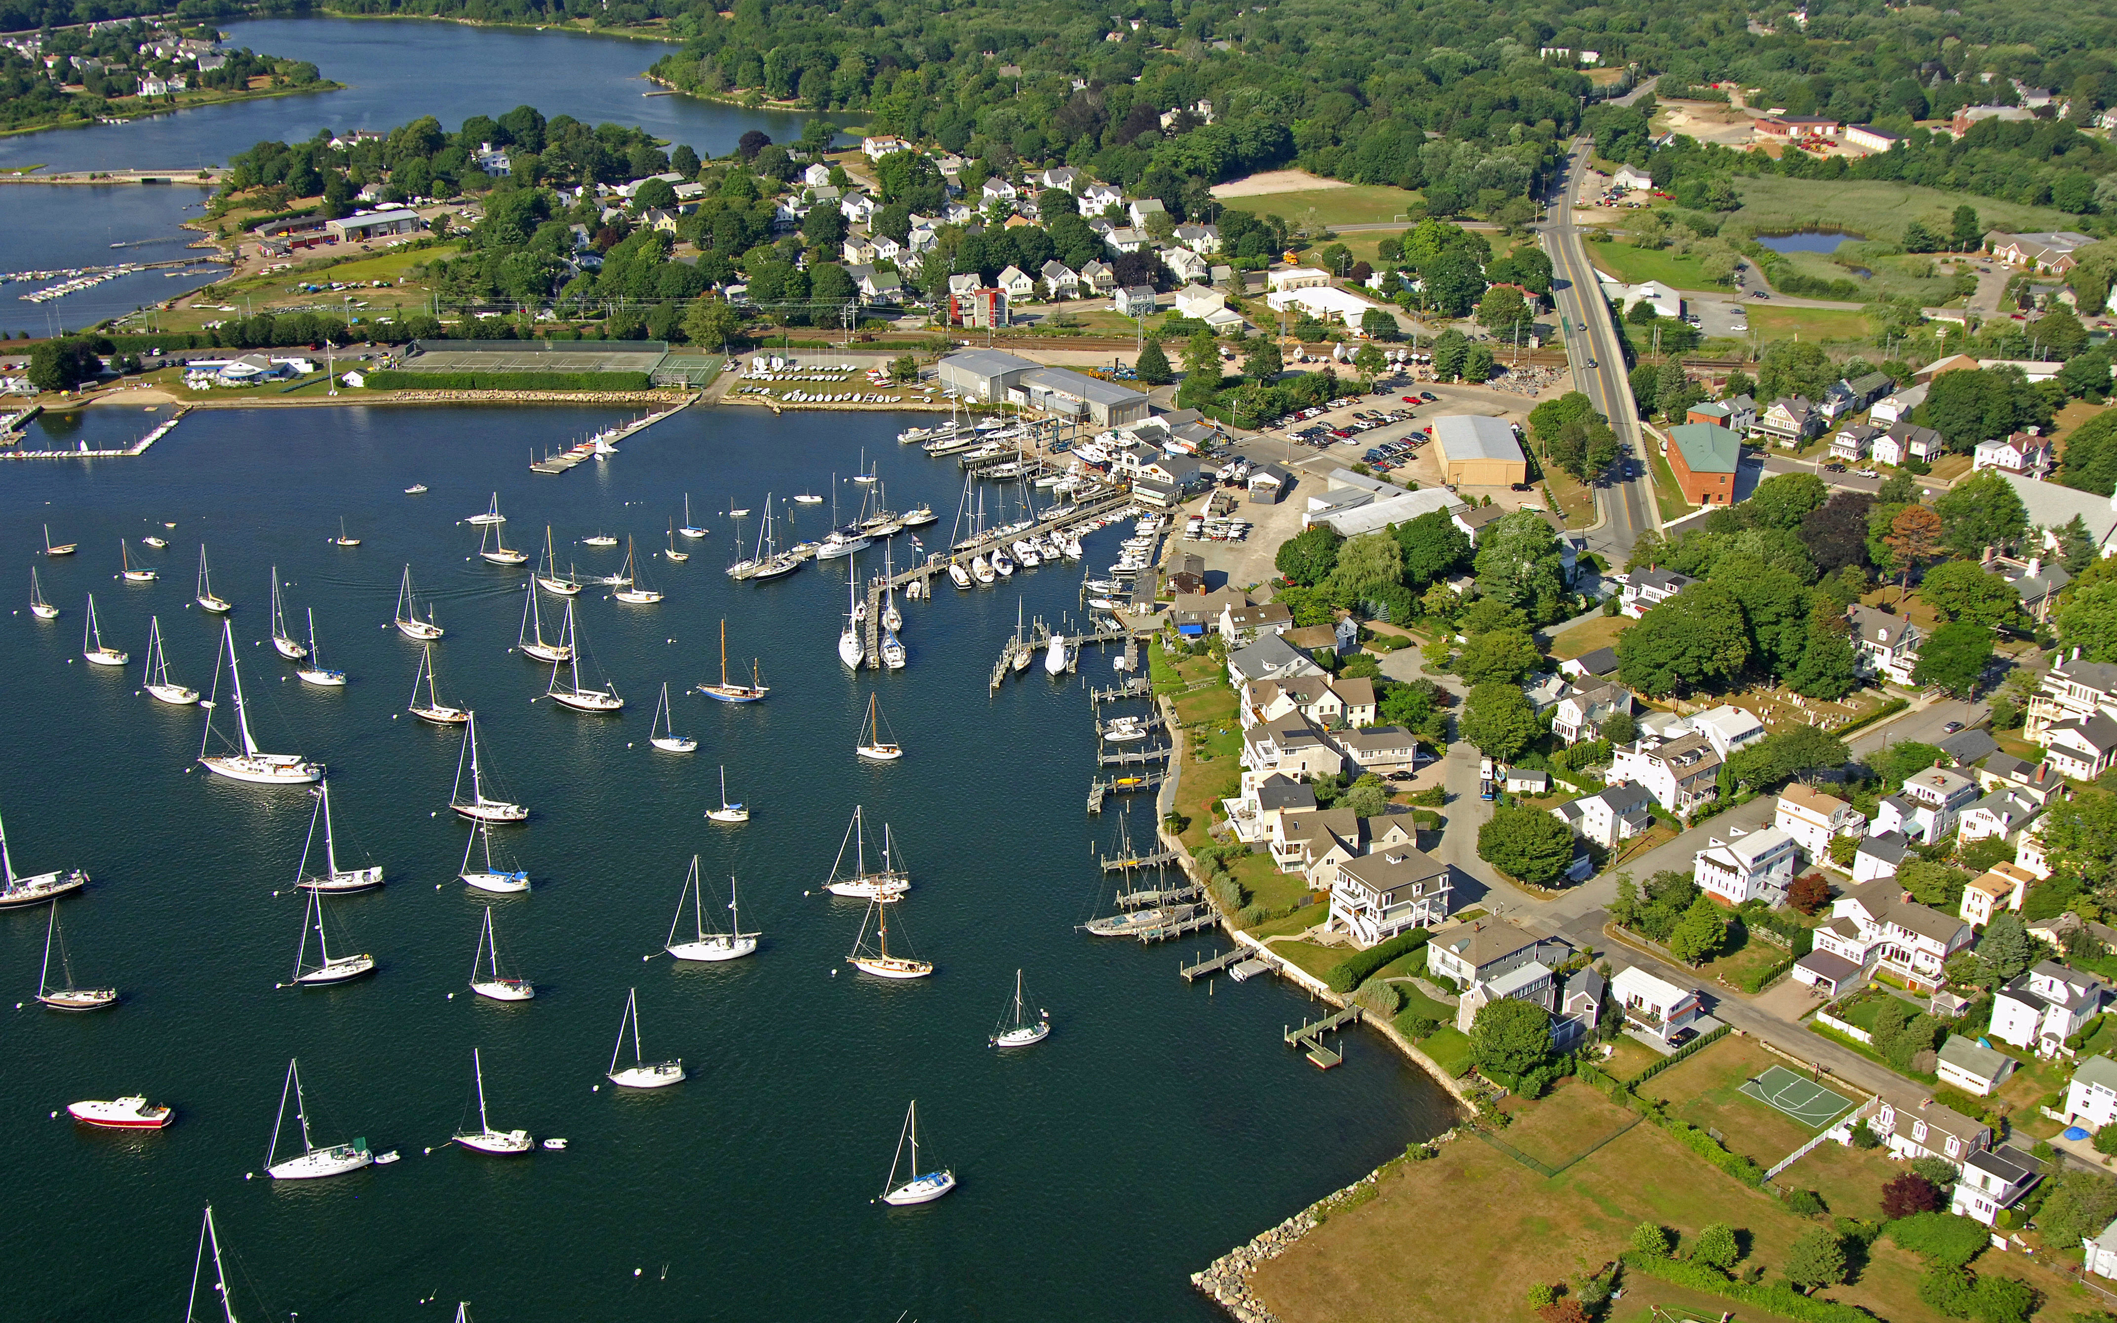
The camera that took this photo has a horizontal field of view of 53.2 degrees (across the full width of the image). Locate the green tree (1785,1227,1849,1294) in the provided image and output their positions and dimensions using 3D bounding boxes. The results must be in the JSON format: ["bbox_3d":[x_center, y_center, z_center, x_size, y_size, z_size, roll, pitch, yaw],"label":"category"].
[{"bbox_3d":[90.420,72.130,252.470,7.700,8.800,7.700,0,23,0],"label":"green tree"}]

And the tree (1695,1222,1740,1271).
[{"bbox_3d":[75.030,66.650,240.710,5.200,5.300,5.200,0,22,0],"label":"tree"}]

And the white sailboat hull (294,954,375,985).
[{"bbox_3d":[-104.370,45.070,305.010,10.730,2.300,3.500,-10,25,-22],"label":"white sailboat hull"}]

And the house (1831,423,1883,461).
[{"bbox_3d":[196.590,-54.750,520.920,6.900,7.700,11.500,20,30,40],"label":"house"}]

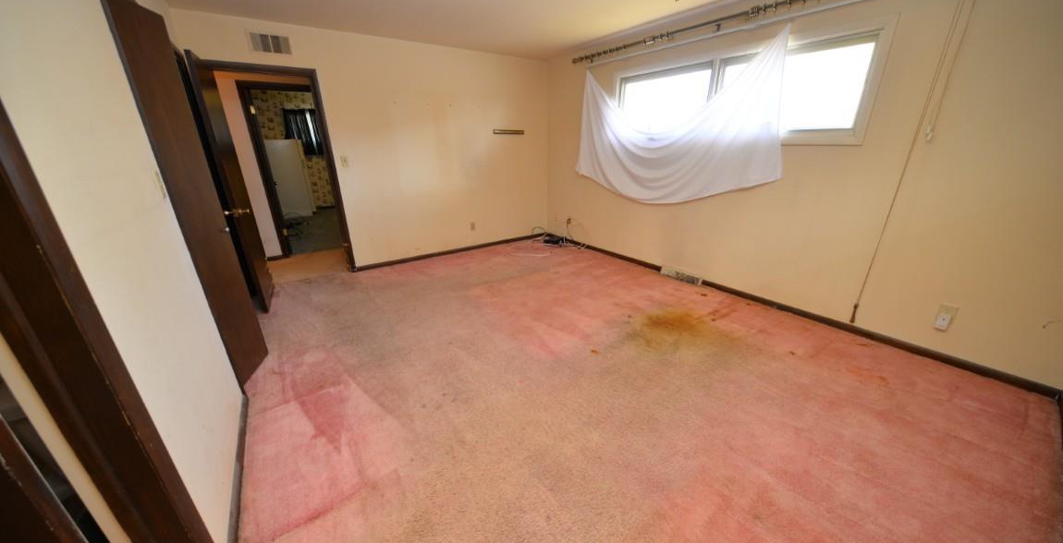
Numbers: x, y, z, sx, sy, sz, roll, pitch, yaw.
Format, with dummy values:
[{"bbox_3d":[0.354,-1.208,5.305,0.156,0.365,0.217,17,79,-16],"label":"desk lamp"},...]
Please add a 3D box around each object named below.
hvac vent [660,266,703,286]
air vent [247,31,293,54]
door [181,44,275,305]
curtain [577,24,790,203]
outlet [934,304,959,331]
[{"bbox_3d":[1.647,0.042,3.589,0.040,0.095,0.450,-15,25,-35],"label":"hvac vent"},{"bbox_3d":[-2.318,-2.026,2.886,0.310,0.170,0.025,-15,25,-35],"label":"air vent"},{"bbox_3d":[-2.570,-0.696,2.844,0.040,2.030,0.730,-13,24,-30],"label":"door"},{"bbox_3d":[1.331,-1.451,3.371,0.100,1.470,2.340,-15,25,-35],"label":"curtain"},{"bbox_3d":[2.717,0.303,2.123,0.035,0.145,0.075,-15,25,-35],"label":"outlet"}]

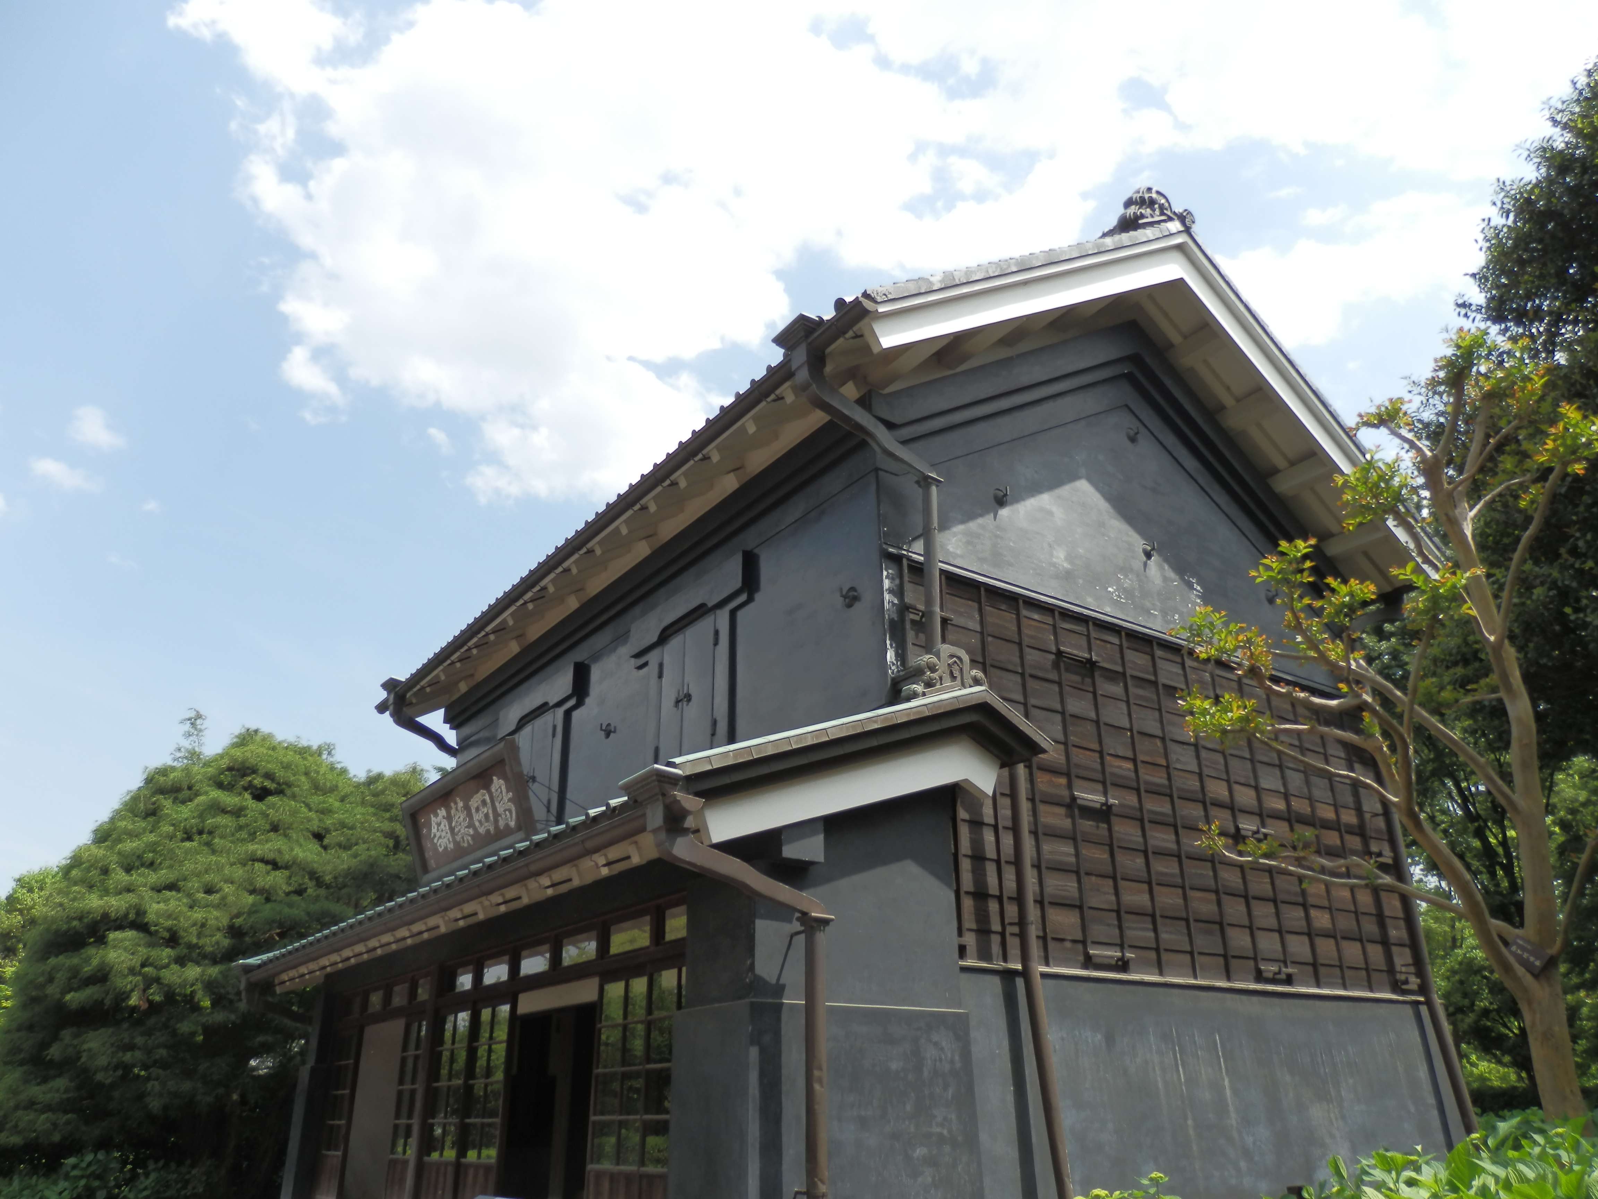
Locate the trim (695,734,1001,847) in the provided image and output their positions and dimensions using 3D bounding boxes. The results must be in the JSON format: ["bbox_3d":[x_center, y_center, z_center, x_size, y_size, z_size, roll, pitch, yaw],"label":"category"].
[{"bbox_3d":[0.439,1.304,7.963,2.600,1.060,0.120,16,-29,-32],"label":"trim"}]

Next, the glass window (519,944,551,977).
[{"bbox_3d":[-2.348,3.236,10.339,0.040,0.230,0.670,16,-29,-32],"label":"glass window"}]

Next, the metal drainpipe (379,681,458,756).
[{"bbox_3d":[-5.648,1.873,17.507,1.320,1.070,0.420,16,-29,-32],"label":"metal drainpipe"}]

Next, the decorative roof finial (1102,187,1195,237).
[{"bbox_3d":[3.821,-4.229,12.591,1.120,0.720,0.400,16,-29,-32],"label":"decorative roof finial"}]

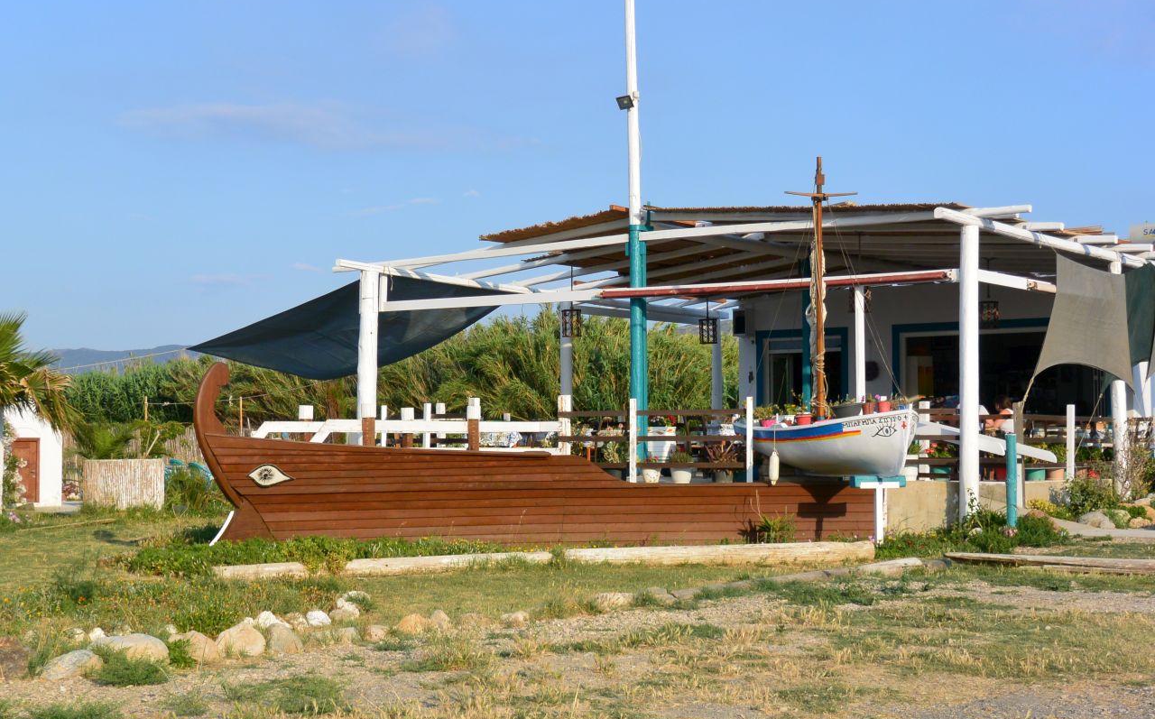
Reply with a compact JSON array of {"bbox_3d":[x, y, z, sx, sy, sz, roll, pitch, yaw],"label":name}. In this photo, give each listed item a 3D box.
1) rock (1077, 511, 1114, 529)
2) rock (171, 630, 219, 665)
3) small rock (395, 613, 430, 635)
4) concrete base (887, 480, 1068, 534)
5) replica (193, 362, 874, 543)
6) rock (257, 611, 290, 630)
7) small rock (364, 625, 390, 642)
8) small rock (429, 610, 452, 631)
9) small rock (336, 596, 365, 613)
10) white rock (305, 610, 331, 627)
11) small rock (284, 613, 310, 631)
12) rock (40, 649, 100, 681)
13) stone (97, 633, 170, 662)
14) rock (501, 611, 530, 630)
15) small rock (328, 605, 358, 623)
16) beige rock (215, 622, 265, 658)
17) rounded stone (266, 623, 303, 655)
[{"bbox_3d":[7.261,2.250,26.509,0.495,0.245,0.418,0,-2,0],"label":"rock"},{"bbox_3d":[-2.545,1.912,12.574,0.317,0.221,0.267,0,-2,0],"label":"rock"},{"bbox_3d":[-1.242,2.000,14.271,0.253,0.158,0.214,0,-2,0],"label":"small rock"},{"bbox_3d":[4.873,1.816,23.150,2.186,0.682,0.900,0,-1,0],"label":"concrete base"},{"bbox_3d":[-0.620,1.250,24.950,8.650,2.350,2.500,0,-2,-12],"label":"replica"},{"bbox_3d":[-2.187,1.892,13.589,0.246,0.181,0.196,0,-1,0],"label":"rock"},{"bbox_3d":[-1.413,1.930,13.317,0.184,0.121,0.156,0,-1,0],"label":"small rock"},{"bbox_3d":[-1.063,2.014,14.617,0.178,0.149,0.150,0,-2,0],"label":"small rock"},{"bbox_3d":[-1.846,1.997,15.397,0.230,0.142,0.194,0,-2,0],"label":"small rock"},{"bbox_3d":[-2.041,2.037,14.887,0.195,0.124,0.165,0,-2,0],"label":"white rock"},{"bbox_3d":[-2.153,2.011,14.494,0.190,0.147,0.160,0,-2,0],"label":"small rock"},{"bbox_3d":[-3.104,1.874,11.595,0.376,0.188,0.260,0,-1,0],"label":"rock"},{"bbox_3d":[-2.868,1.875,12.216,0.478,0.210,0.330,0,-1,0],"label":"stone"},{"bbox_3d":[-0.463,1.945,14.167,0.203,0.135,0.161,0,-1,0],"label":"rock"},{"bbox_3d":[-1.798,1.961,14.585,0.236,0.139,0.188,0,-1,0],"label":"small rock"},{"bbox_3d":[-2.310,1.924,12.974,0.339,0.228,0.285,0,-2,0],"label":"beige rock"},{"bbox_3d":[-1.962,1.874,12.681,0.254,0.218,0.214,0,-1,0],"label":"rounded stone"}]

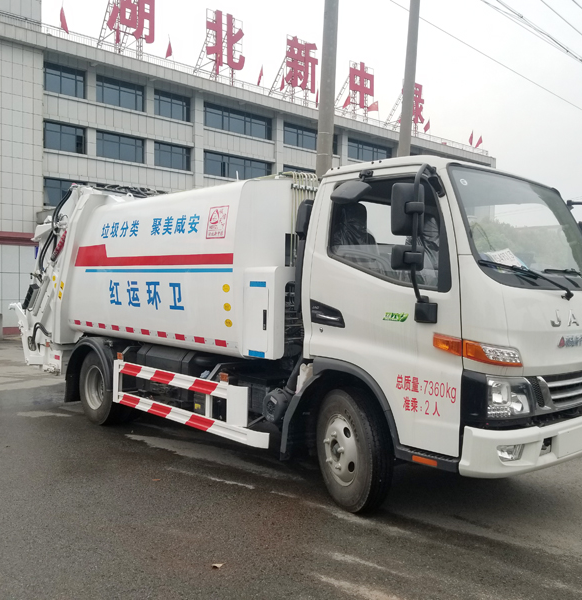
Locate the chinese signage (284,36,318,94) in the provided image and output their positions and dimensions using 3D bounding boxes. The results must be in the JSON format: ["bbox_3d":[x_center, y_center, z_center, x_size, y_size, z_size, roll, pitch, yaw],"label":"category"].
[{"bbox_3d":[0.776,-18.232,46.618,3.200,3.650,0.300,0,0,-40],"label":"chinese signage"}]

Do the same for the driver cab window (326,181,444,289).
[{"bbox_3d":[0.552,-0.391,3.507,0.100,0.650,0.850,0,2,-44],"label":"driver cab window"}]

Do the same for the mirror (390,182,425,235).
[{"bbox_3d":[0.601,-0.469,3.098,0.175,0.270,0.080,1,1,-11],"label":"mirror"}]

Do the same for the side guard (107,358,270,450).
[{"bbox_3d":[-0.888,0.798,4.920,0.110,0.400,2.227,0,2,-44],"label":"side guard"}]

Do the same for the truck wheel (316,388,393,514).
[{"bbox_3d":[0.390,0.966,3.896,0.210,0.775,0.775,1,2,-22],"label":"truck wheel"}]

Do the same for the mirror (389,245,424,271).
[{"bbox_3d":[0.598,-0.219,3.100,0.170,0.135,0.075,1,1,-11],"label":"mirror"}]

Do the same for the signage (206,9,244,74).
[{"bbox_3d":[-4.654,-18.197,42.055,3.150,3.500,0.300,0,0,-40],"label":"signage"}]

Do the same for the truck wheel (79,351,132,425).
[{"bbox_3d":[-1.960,0.900,6.221,0.210,0.775,0.775,0,2,-44],"label":"truck wheel"}]

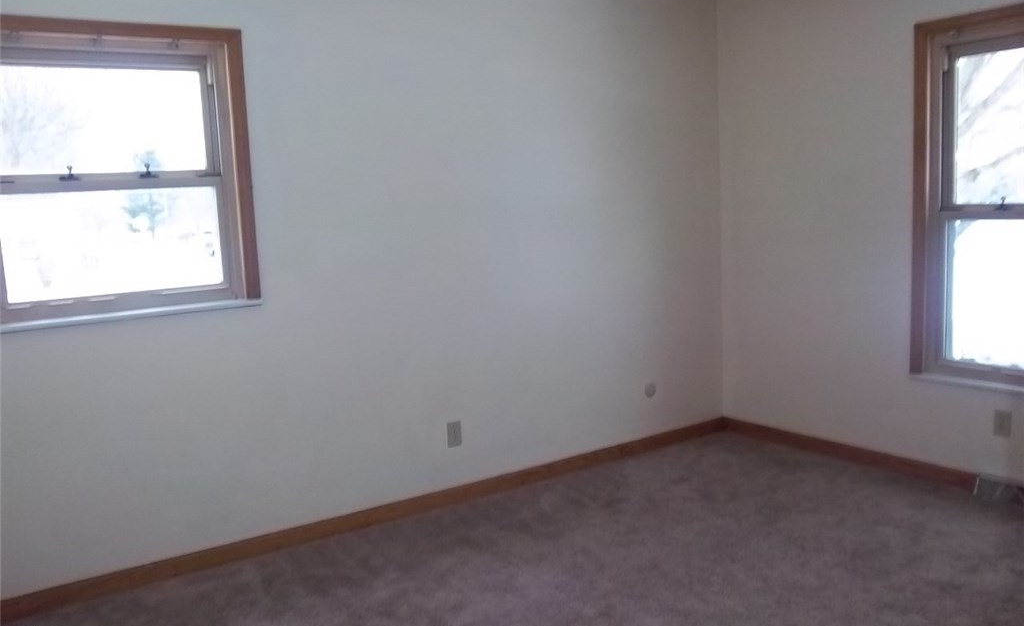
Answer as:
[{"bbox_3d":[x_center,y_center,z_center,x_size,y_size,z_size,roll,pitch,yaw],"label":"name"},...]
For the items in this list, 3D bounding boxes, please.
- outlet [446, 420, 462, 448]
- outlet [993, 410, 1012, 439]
[{"bbox_3d":[-0.261,0.558,3.802,0.070,0.115,0.010,-8,9,-33],"label":"outlet"},{"bbox_3d":[2.062,0.468,3.484,0.010,0.115,0.070,-8,9,-33],"label":"outlet"}]

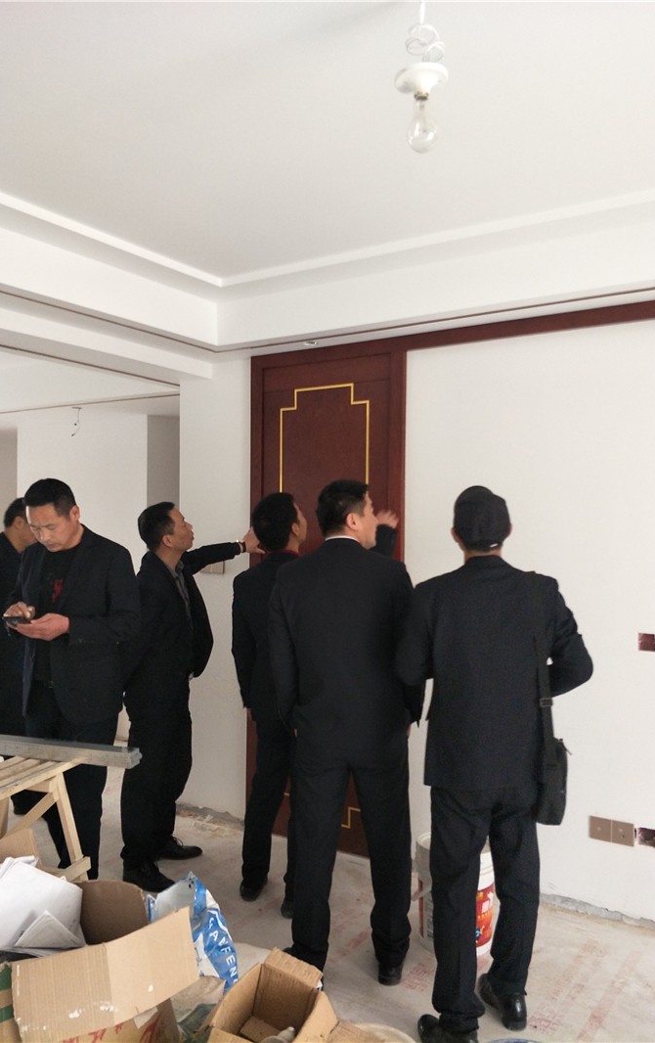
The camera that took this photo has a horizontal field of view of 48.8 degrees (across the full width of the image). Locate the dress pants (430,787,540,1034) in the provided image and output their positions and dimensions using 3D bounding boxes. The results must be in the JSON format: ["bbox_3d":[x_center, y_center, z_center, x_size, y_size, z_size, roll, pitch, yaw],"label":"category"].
[{"bbox_3d":[0.490,1.090,2.250,0.360,0.890,0.300,1,-1,-5],"label":"dress pants"}]

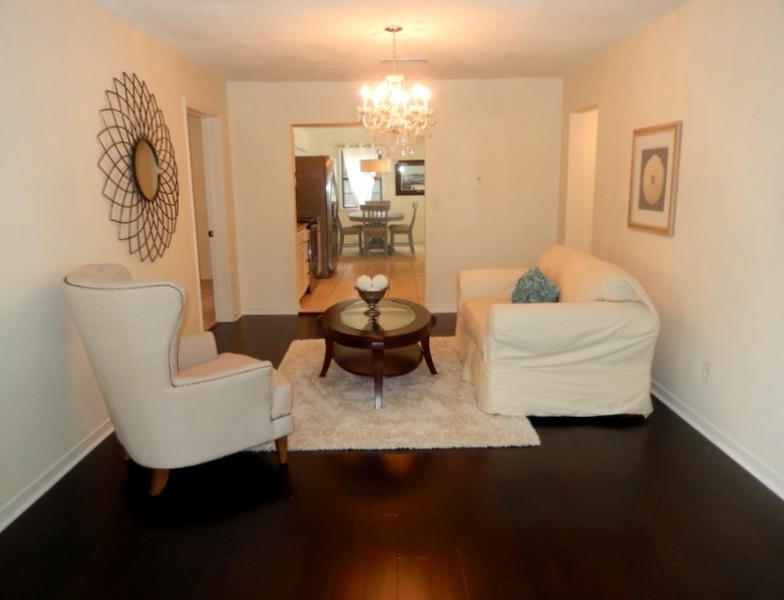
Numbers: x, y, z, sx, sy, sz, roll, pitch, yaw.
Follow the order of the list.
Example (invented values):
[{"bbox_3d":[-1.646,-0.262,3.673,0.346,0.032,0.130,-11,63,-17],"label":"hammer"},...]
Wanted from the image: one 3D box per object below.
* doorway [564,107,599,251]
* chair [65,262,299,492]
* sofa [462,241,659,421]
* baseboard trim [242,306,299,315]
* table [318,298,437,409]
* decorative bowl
[{"bbox_3d":[1.770,-0.707,5.393,0.120,2.020,0.820,-1,11,0],"label":"doorway"},{"bbox_3d":[-1.078,0.317,2.863,0.920,1.050,0.720,-9,14,-36],"label":"chair"},{"bbox_3d":[1.049,0.118,4.120,1.070,0.910,1.520,-1,11,0],"label":"sofa"},{"bbox_3d":[-1.329,0.117,6.349,0.600,0.095,0.018,-1,11,0],"label":"baseboard trim"},{"bbox_3d":[-0.094,0.337,4.154,0.830,0.460,1.240,-1,11,0],"label":"table"},{"bbox_3d":[-0.122,0.010,4.069,0.220,0.215,0.220,-1,11,0],"label":"decorative bowl"}]

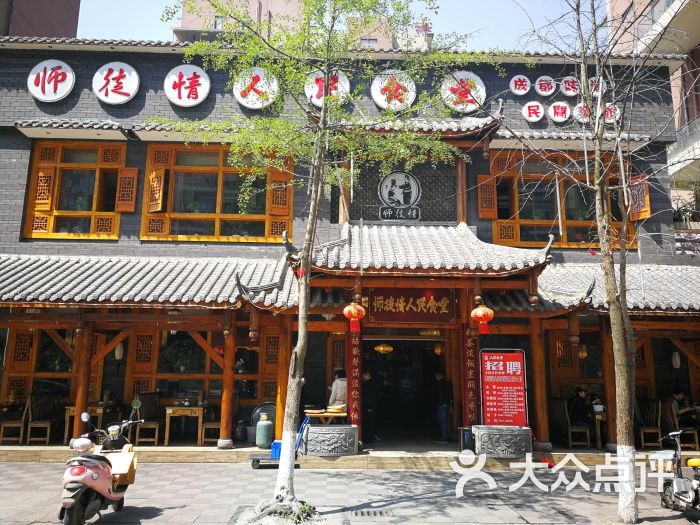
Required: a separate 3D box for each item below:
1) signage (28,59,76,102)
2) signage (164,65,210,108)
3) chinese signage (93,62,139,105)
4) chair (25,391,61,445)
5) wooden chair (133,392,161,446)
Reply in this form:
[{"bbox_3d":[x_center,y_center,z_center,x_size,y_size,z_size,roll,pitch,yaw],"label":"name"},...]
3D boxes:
[{"bbox_3d":[-7.312,-4.437,13.402,1.112,1.106,0.110,1,-11,-2],"label":"signage"},{"bbox_3d":[-4.004,-4.335,13.484,1.111,1.120,0.110,1,-11,-2],"label":"signage"},{"bbox_3d":[-5.746,-4.383,13.440,1.112,1.114,0.110,1,-11,-2],"label":"chinese signage"},{"bbox_3d":[-6.166,3.144,11.052,0.561,0.964,0.460,1,-11,-2],"label":"chair"},{"bbox_3d":[-4.236,3.320,11.637,0.500,1.050,0.450,1,-11,-2],"label":"wooden chair"}]

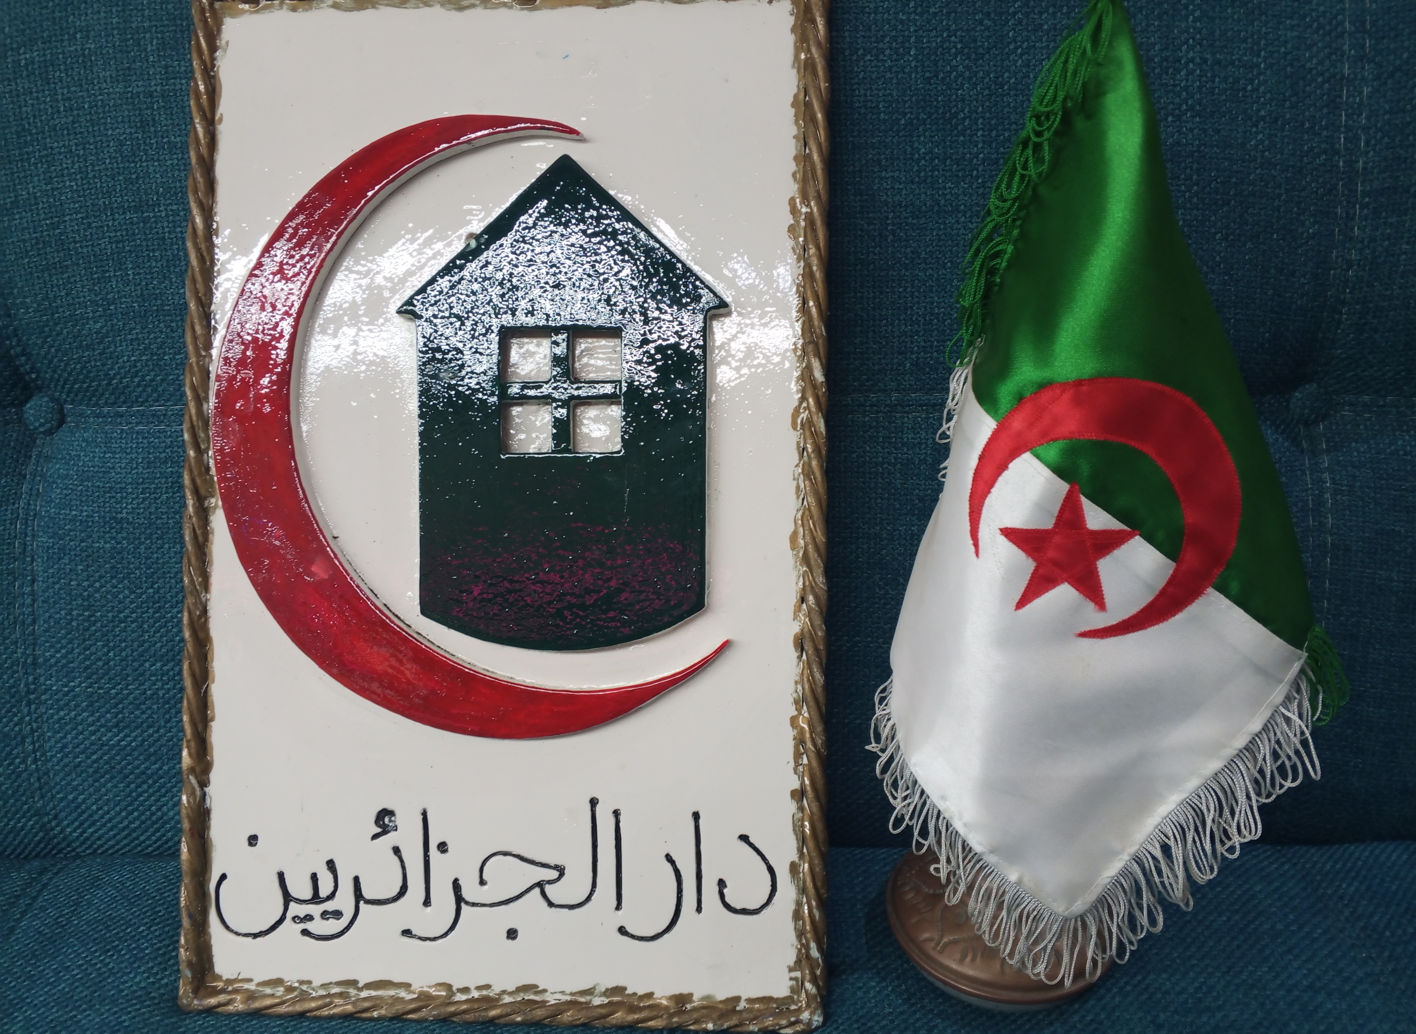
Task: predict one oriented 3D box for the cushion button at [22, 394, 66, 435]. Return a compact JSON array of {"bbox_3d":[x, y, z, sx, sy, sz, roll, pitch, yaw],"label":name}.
[{"bbox_3d":[-0.322,-0.050,0.535,0.019,0.019,0.009,0,3,0],"label":"cushion button"}]

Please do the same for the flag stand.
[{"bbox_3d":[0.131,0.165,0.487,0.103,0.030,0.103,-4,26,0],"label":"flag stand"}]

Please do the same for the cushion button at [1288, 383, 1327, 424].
[{"bbox_3d":[0.290,-0.055,0.535,0.019,0.019,0.009,0,3,0],"label":"cushion button"}]

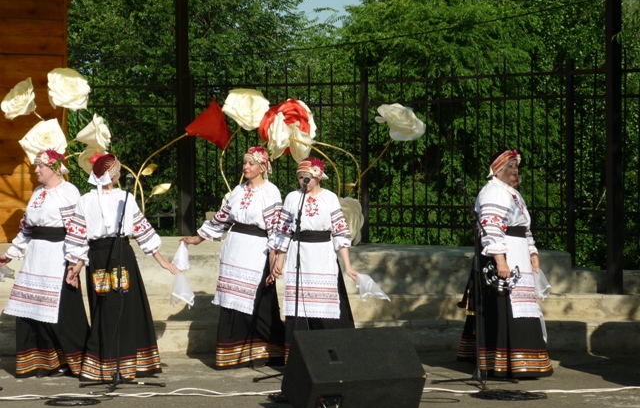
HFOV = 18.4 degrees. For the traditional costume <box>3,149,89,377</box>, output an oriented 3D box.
[{"bbox_3d":[-2.026,0.428,14.600,0.700,1.660,0.580,1,1,37],"label":"traditional costume"}]

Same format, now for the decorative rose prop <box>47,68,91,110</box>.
[{"bbox_3d":[-2.199,-1.001,17.300,0.390,0.370,0.240,0,1,-6],"label":"decorative rose prop"}]

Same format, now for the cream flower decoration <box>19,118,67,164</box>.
[{"bbox_3d":[-2.413,-0.539,17.200,0.420,0.410,0.240,0,1,-3],"label":"cream flower decoration"}]

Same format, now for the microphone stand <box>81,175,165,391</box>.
[{"bbox_3d":[-1.385,0.537,13.800,0.600,1.500,0.500,0,1,12],"label":"microphone stand"}]

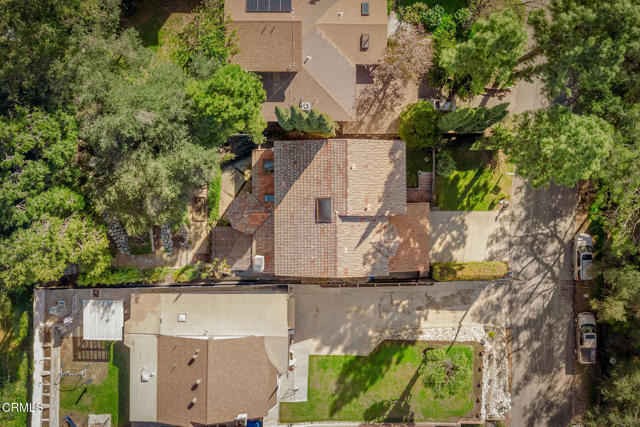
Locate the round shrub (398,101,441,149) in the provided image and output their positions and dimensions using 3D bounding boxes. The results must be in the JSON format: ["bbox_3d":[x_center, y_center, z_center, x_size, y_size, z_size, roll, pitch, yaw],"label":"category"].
[{"bbox_3d":[9.630,-8.620,48.200,3.900,4.400,4.300,0,90,0],"label":"round shrub"}]

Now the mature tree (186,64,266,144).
[{"bbox_3d":[-8.580,-10.000,45.700,6.800,8.000,6.800,0,90,0],"label":"mature tree"}]

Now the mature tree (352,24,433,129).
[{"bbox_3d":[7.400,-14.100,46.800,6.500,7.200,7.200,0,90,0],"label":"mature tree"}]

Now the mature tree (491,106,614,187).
[{"bbox_3d":[19.400,-5.600,45.000,9.000,13.000,6.800,0,90,0],"label":"mature tree"}]

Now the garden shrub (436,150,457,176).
[{"bbox_3d":[12.860,-5.080,50.600,1.900,2.000,2.400,0,90,0],"label":"garden shrub"}]

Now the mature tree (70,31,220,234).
[{"bbox_3d":[-15.540,-7.170,44.600,12.800,11.000,16.800,0,90,0],"label":"mature tree"}]

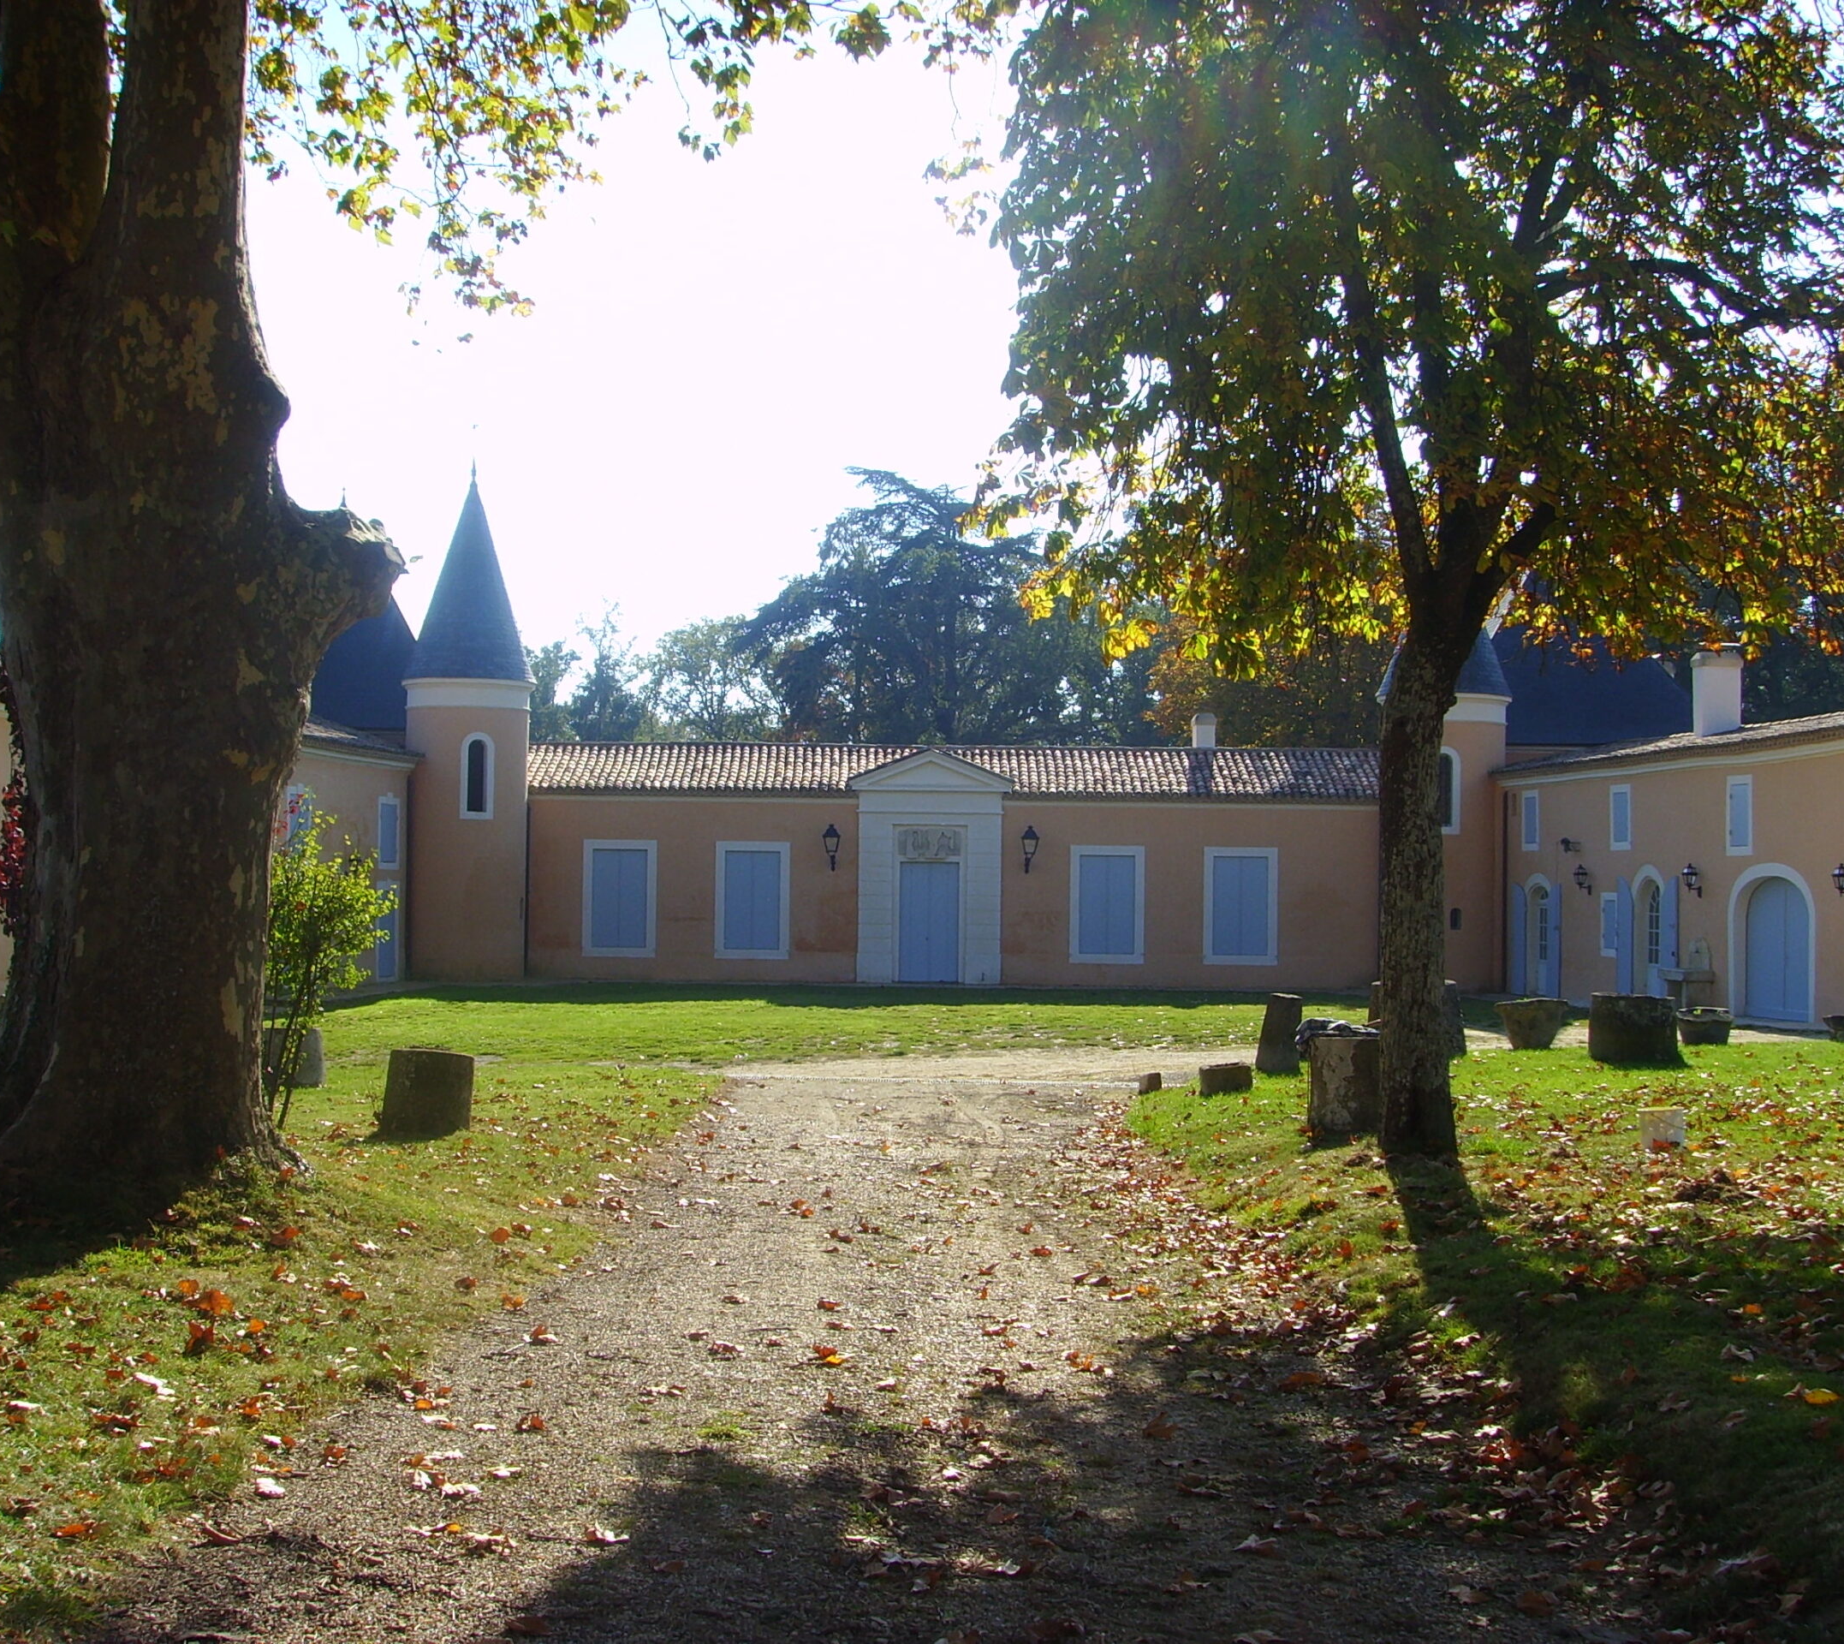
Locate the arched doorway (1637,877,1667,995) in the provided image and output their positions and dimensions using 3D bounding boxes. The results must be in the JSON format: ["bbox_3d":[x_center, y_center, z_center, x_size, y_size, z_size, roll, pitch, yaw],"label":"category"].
[{"bbox_3d":[14.121,2.183,47.312,0.300,2.400,1.450,1,-1,-6],"label":"arched doorway"}]

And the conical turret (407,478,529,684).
[{"bbox_3d":[-9.627,-5.150,52.549,2.632,4.368,2.632,1,-2,-10],"label":"conical turret"}]

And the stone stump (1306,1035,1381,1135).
[{"bbox_3d":[2.996,1.812,17.270,0.562,0.670,0.562,0,-2,10],"label":"stone stump"}]

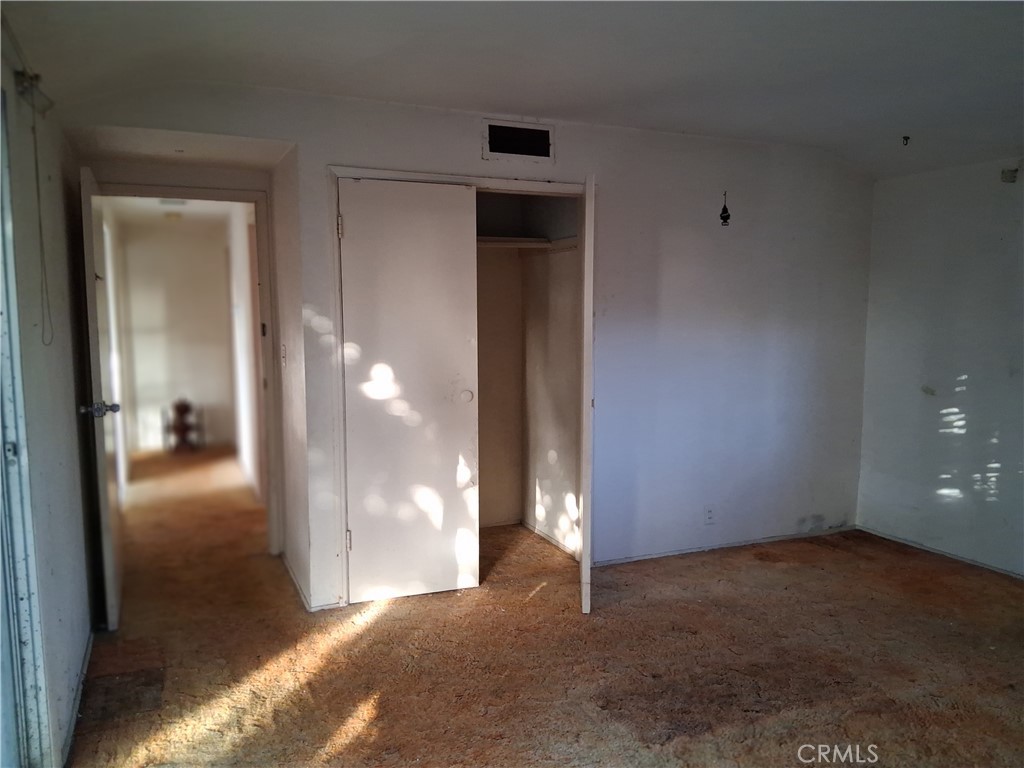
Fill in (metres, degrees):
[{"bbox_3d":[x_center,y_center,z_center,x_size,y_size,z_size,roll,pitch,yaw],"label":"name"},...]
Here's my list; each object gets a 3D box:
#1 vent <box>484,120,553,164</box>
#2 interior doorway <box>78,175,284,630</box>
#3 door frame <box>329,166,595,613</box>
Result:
[{"bbox_3d":[0.040,-1.219,3.872,0.403,0.199,0.040,-2,6,-24],"label":"vent"},{"bbox_3d":[-1.628,0.011,3.898,0.900,2.083,0.857,-2,6,-24],"label":"interior doorway"},{"bbox_3d":[-0.179,0.011,3.873,1.410,2.090,0.200,-3,6,-23],"label":"door frame"}]

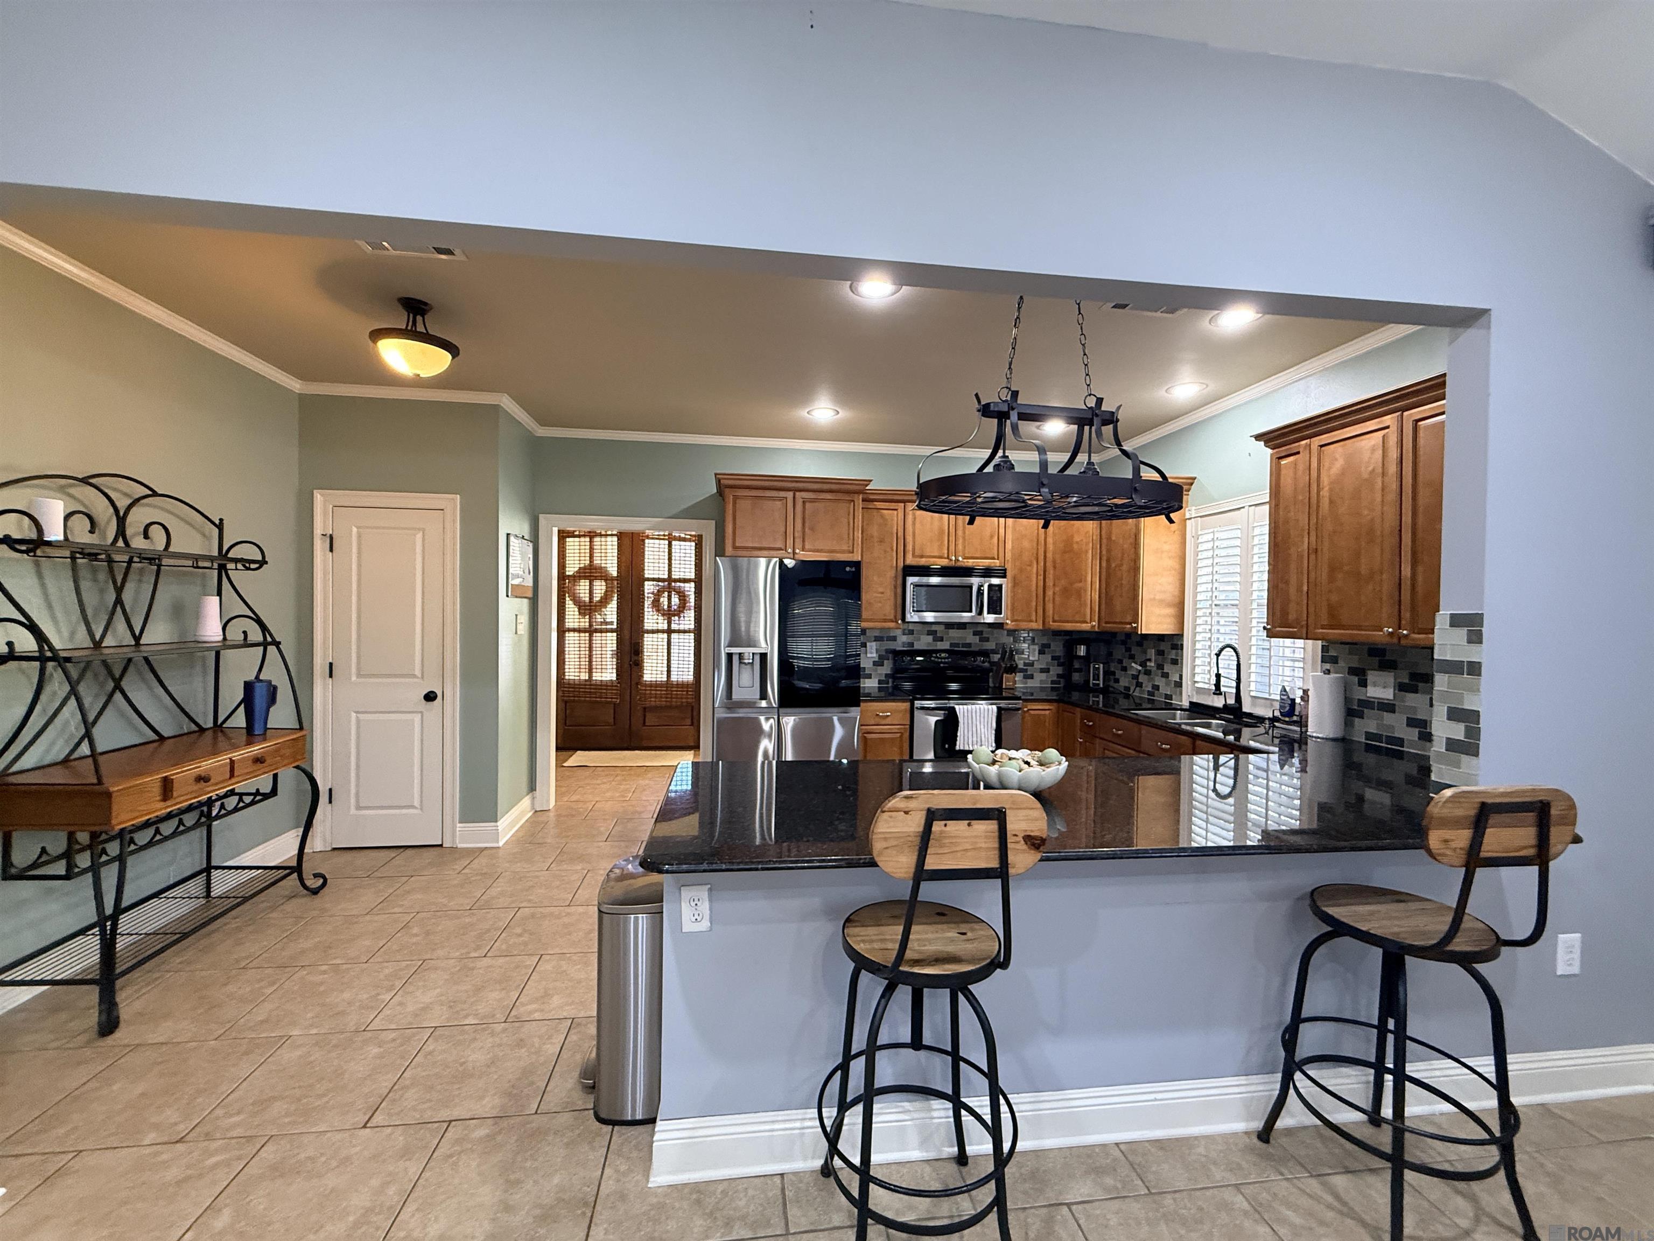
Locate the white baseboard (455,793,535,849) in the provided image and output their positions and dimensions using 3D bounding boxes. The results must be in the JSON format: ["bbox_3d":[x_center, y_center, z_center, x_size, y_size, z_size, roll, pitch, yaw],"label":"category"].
[{"bbox_3d":[-2.165,1.302,4.421,0.252,0.147,0.755,1,1,-8],"label":"white baseboard"}]

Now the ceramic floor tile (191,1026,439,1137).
[{"bbox_3d":[-1.530,1.396,2.035,0.450,0.012,0.450,1,0,-8],"label":"ceramic floor tile"}]

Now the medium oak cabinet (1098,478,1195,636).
[{"bbox_3d":[2.126,-0.415,4.540,0.350,1.010,0.480,1,1,-8],"label":"medium oak cabinet"}]

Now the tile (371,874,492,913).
[{"bbox_3d":[-1.978,1.396,3.420,0.458,0.010,0.462,1,1,-8],"label":"tile"}]

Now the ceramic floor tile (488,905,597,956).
[{"bbox_3d":[-1.230,1.412,3.055,0.458,0.010,0.462,1,1,-8],"label":"ceramic floor tile"}]

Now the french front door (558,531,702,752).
[{"bbox_3d":[-2.085,0.150,7.159,1.600,2.400,0.060,1,0,-8],"label":"french front door"}]

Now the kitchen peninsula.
[{"bbox_3d":[0.741,0.992,2.081,2.475,0.910,1.030,1,1,-8],"label":"kitchen peninsula"}]

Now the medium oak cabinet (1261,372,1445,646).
[{"bbox_3d":[2.335,-0.391,2.730,0.370,0.960,1.070,1,0,-8],"label":"medium oak cabinet"}]

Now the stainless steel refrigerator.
[{"bbox_3d":[-0.284,0.506,4.566,0.912,1.785,0.830,1,0,-8],"label":"stainless steel refrigerator"}]

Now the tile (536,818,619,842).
[{"bbox_3d":[-1.650,1.389,4.404,0.458,0.010,0.462,1,1,-8],"label":"tile"}]

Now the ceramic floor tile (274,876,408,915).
[{"bbox_3d":[-2.433,1.391,3.357,0.458,0.010,0.462,1,1,-8],"label":"ceramic floor tile"}]

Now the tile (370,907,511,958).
[{"bbox_3d":[-1.696,1.414,3.009,0.457,0.010,0.457,1,1,-8],"label":"tile"}]

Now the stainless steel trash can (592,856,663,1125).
[{"bbox_3d":[-0.585,1.098,2.104,0.275,0.700,0.390,1,1,-8],"label":"stainless steel trash can"}]

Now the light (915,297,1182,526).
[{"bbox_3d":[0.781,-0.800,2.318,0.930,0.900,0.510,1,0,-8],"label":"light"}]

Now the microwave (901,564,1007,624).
[{"bbox_3d":[0.887,-0.185,4.937,0.752,0.407,0.400,1,1,-8],"label":"microwave"}]

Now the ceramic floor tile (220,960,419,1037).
[{"bbox_3d":[-1.850,1.410,2.500,0.458,0.010,0.462,1,1,-8],"label":"ceramic floor tile"}]

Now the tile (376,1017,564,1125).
[{"bbox_3d":[-1.116,1.443,2.158,0.457,0.010,0.457,1,1,-8],"label":"tile"}]

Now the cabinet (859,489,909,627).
[{"bbox_3d":[0.361,-0.432,4.943,0.375,0.995,0.365,1,1,-8],"label":"cabinet"}]

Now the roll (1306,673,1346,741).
[{"bbox_3d":[2.375,0.398,3.172,0.135,0.285,0.135,1,0,0],"label":"roll"}]

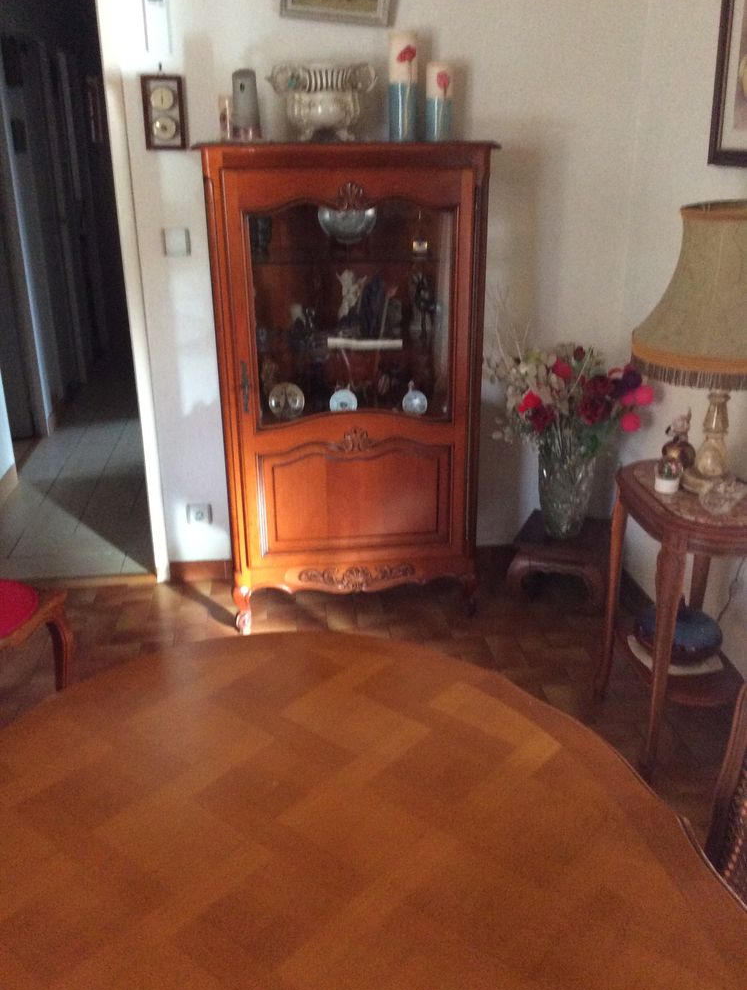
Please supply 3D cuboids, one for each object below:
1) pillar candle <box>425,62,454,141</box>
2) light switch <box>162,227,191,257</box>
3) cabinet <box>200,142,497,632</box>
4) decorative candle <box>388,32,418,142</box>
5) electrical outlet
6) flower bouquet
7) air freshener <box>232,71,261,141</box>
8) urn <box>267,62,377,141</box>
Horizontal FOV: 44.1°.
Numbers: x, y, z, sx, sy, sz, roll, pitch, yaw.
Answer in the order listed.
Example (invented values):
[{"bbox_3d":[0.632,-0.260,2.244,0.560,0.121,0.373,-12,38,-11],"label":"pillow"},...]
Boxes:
[{"bbox_3d":[0.186,-1.129,2.655,0.077,0.207,0.077,-3,22,-7],"label":"pillar candle"},{"bbox_3d":[-0.615,-0.790,2.893,0.082,0.086,0.016,-3,22,-7],"label":"light switch"},{"bbox_3d":[-0.085,-0.329,2.937,0.829,1.485,0.390,-3,22,-7],"label":"cabinet"},{"bbox_3d":[0.086,-1.169,2.659,0.082,0.285,0.082,-3,19,-7],"label":"decorative candle"},{"bbox_3d":[-0.608,0.069,3.237,0.082,0.081,0.016,-3,22,-7],"label":"electrical outlet"},{"bbox_3d":[0.620,-0.171,3.049,0.503,0.681,0.424,-3,22,-7],"label":"flower bouquet"},{"bbox_3d":[-0.359,-1.092,2.590,0.083,0.186,0.083,-3,22,-7],"label":"air freshener"},{"bbox_3d":[-0.145,-1.109,2.612,0.308,0.205,0.202,-3,22,-7],"label":"urn"}]

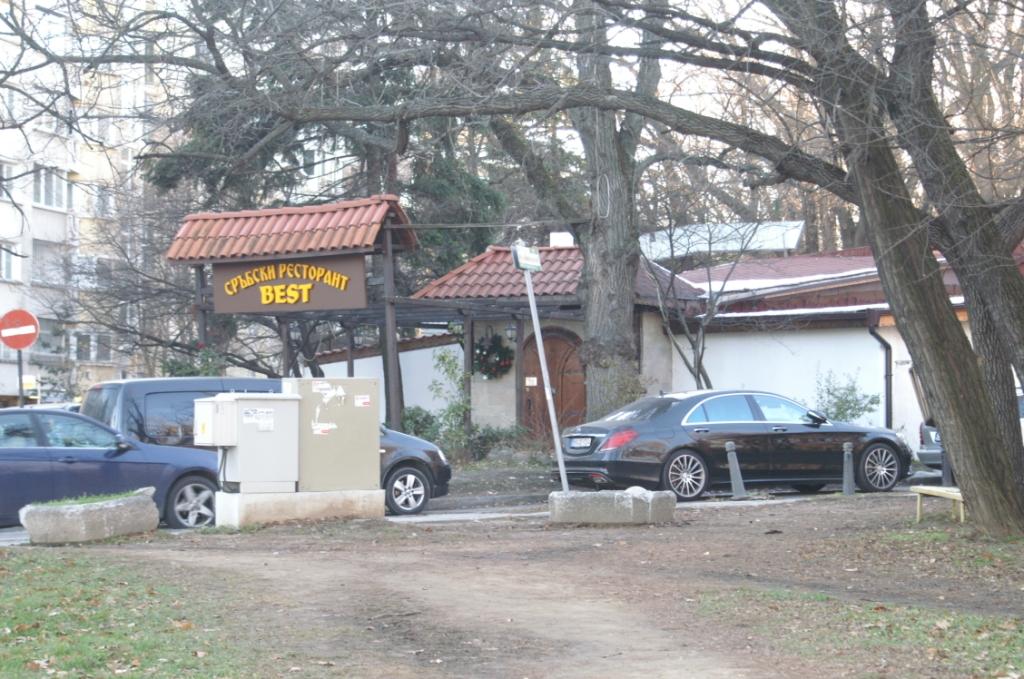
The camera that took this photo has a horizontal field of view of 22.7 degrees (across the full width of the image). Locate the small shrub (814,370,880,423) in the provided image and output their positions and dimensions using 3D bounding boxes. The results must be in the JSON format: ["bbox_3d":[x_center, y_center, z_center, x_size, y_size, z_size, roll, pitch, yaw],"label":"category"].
[{"bbox_3d":[5.422,1.147,41.300,1.070,1.250,0.950,0,-1,0],"label":"small shrub"}]

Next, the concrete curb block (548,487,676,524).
[{"bbox_3d":[1.085,1.804,27.600,1.340,0.370,0.420,0,-1,-10],"label":"concrete curb block"}]

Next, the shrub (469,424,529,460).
[{"bbox_3d":[-0.231,1.761,43.700,1.020,0.620,0.750,0,-1,0],"label":"shrub"}]

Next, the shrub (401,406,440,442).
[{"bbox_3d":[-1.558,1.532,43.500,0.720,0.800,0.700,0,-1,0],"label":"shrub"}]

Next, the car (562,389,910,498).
[{"bbox_3d":[3.208,1.447,35.760,5.220,1.480,1.900,1,-1,-27],"label":"car"}]

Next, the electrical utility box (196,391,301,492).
[{"bbox_3d":[-2.872,1.120,27.690,1.000,1.060,0.550,1,-1,-29],"label":"electrical utility box"}]

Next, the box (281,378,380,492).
[{"bbox_3d":[-1.985,1.046,28.080,0.975,1.220,0.450,1,-1,-29],"label":"box"}]

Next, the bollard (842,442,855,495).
[{"bbox_3d":[4.559,1.752,34.600,0.165,0.720,0.165,0,-1,0],"label":"bollard"}]

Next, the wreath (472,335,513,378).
[{"bbox_3d":[-0.322,0.305,44.500,0.780,0.800,0.220,0,-1,25],"label":"wreath"}]

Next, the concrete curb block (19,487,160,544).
[{"bbox_3d":[-4.464,1.870,27.000,1.400,0.400,0.420,-4,0,-22],"label":"concrete curb block"}]

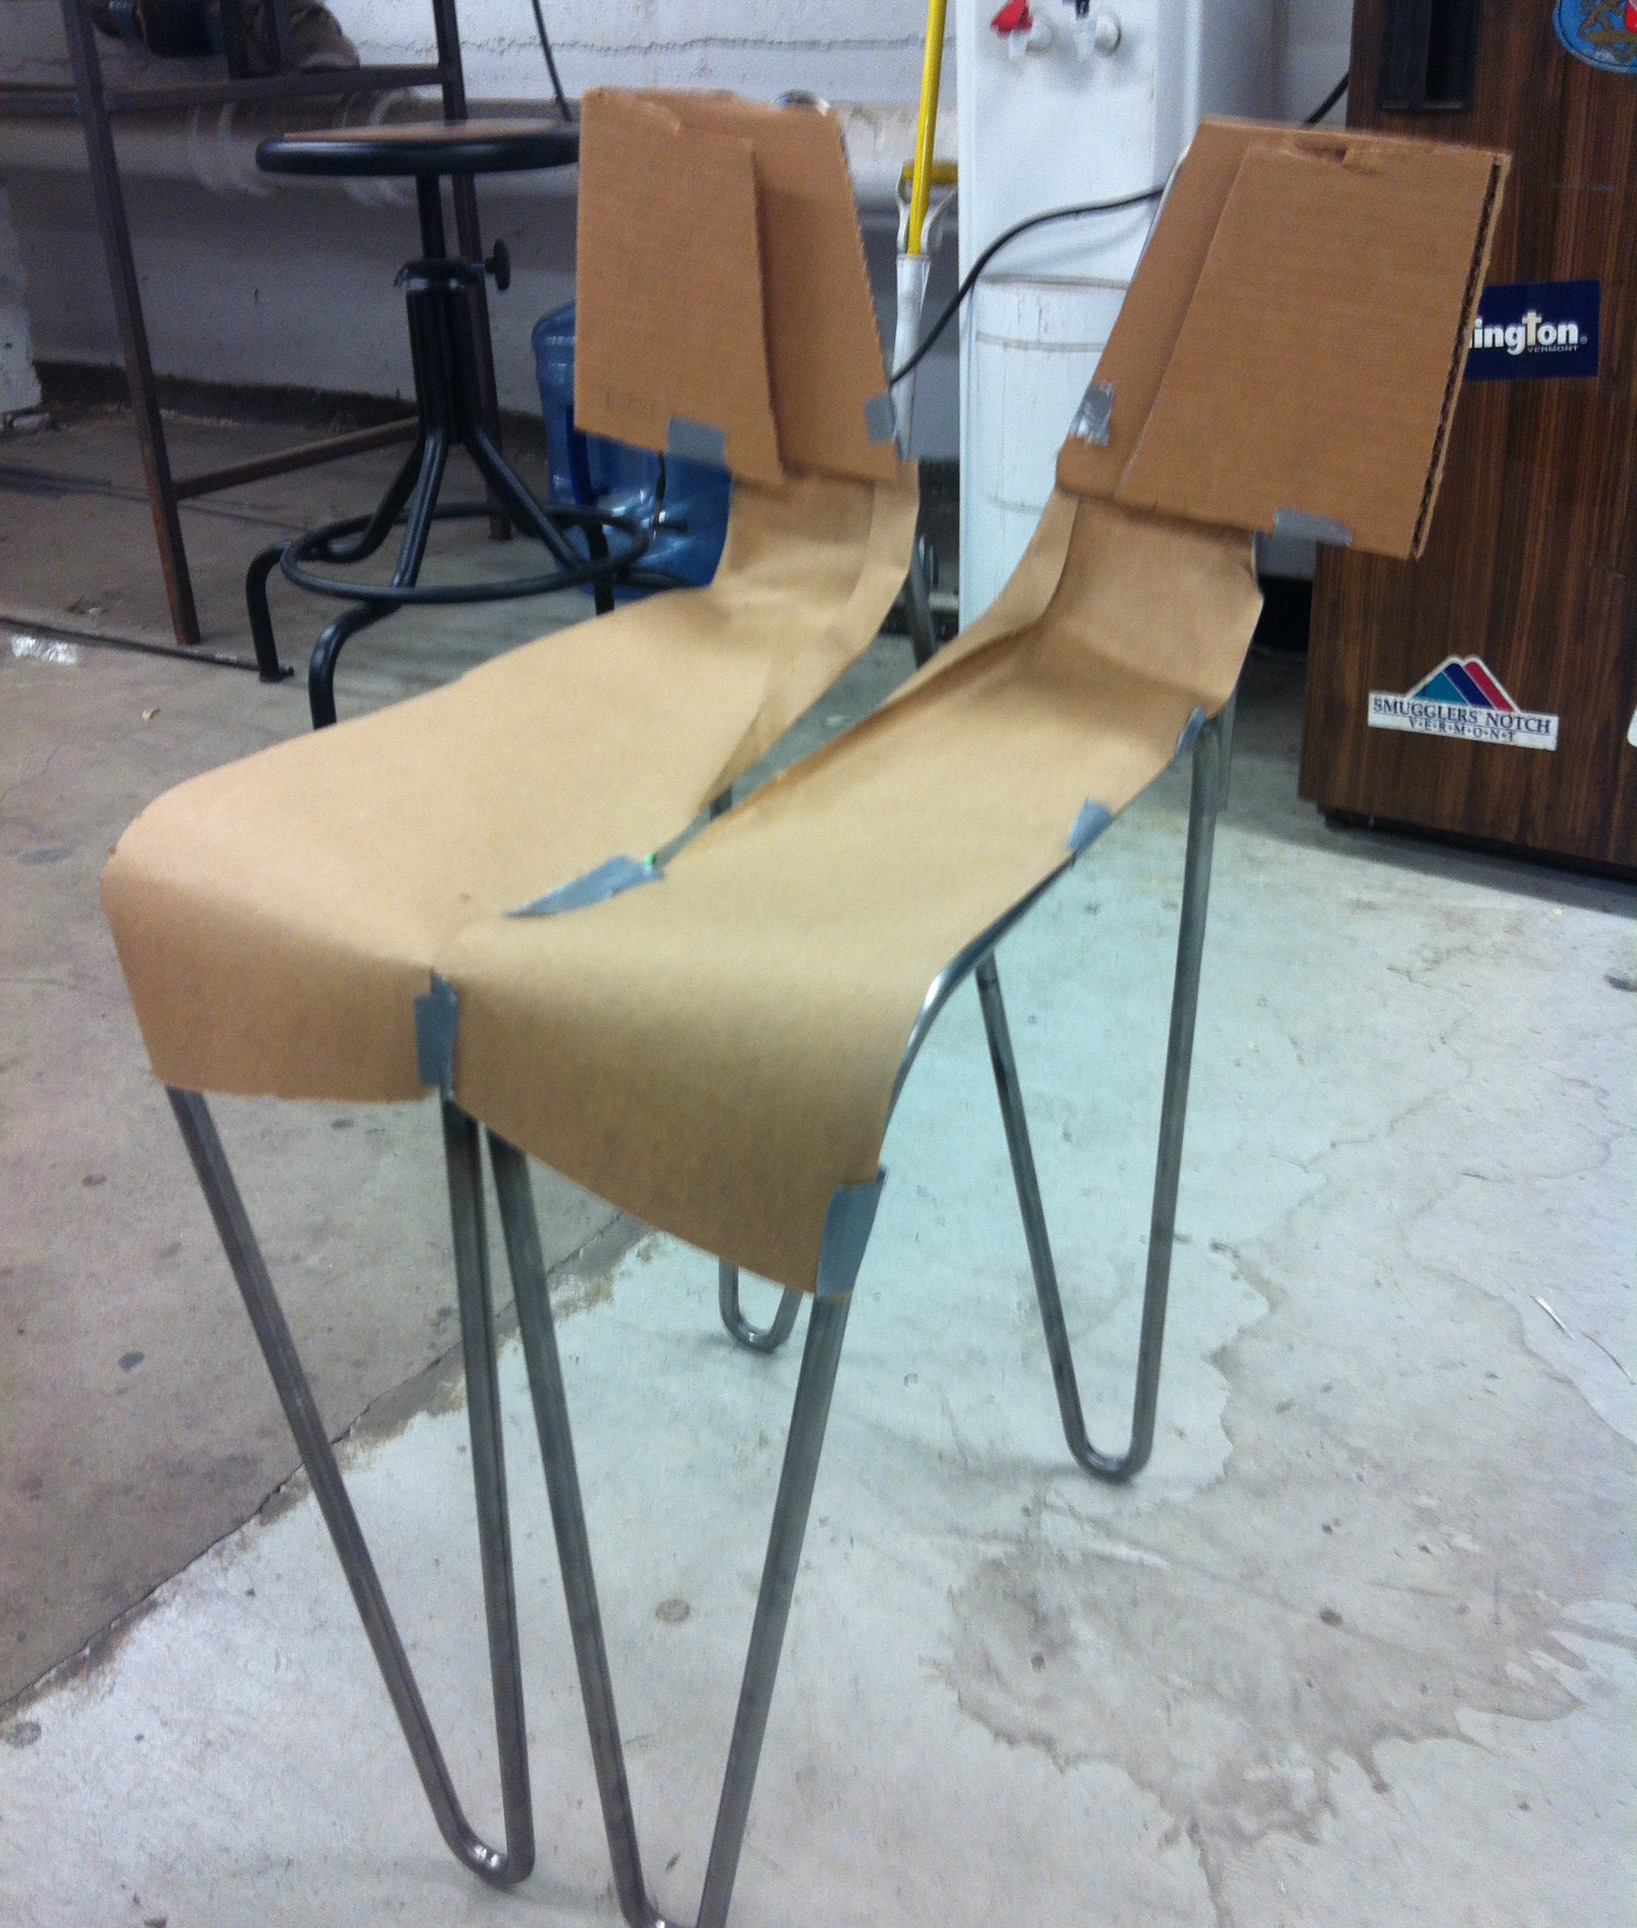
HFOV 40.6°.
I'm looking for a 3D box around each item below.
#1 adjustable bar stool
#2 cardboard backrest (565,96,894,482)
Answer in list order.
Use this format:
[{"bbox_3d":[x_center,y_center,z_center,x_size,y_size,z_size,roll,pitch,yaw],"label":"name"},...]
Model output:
[{"bbox_3d":[-0.418,-0.612,2.538,0.469,0.640,0.469,-11,26,-18],"label":"adjustable bar stool"},{"bbox_3d":[-0.048,-0.395,1.286,0.190,0.210,0.040,5,7,17],"label":"cardboard backrest"}]

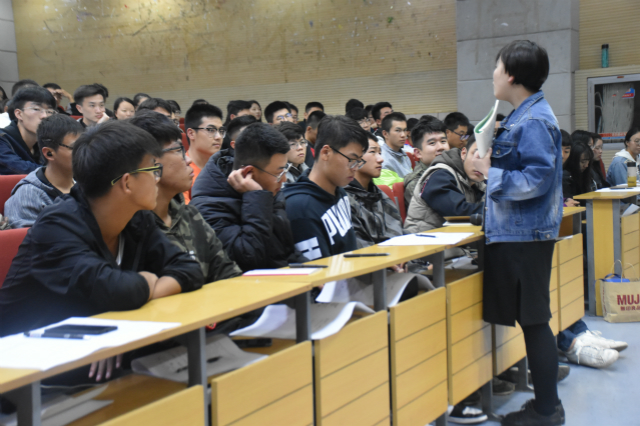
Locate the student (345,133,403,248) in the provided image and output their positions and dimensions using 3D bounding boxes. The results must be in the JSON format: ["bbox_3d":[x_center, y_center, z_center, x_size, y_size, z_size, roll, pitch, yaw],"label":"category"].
[{"bbox_3d":[0.300,0.261,3.896,0.700,1.250,0.480,1,5,29],"label":"student"}]

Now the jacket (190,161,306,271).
[{"bbox_3d":[-0.215,0.141,2.980,0.410,0.650,0.500,1,5,24],"label":"jacket"}]

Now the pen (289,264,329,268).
[{"bbox_3d":[-0.036,0.164,2.952,0.146,0.012,0.012,1,5,33],"label":"pen"}]

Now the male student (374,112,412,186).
[{"bbox_3d":[0.567,-0.034,6.189,0.700,1.280,0.480,1,5,29],"label":"male student"}]

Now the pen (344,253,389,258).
[{"bbox_3d":[0.163,0.141,3.199,0.158,0.012,0.012,-3,4,-15],"label":"pen"}]

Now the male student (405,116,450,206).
[{"bbox_3d":[0.627,0.166,4.716,0.700,1.300,0.480,1,5,29],"label":"male student"}]

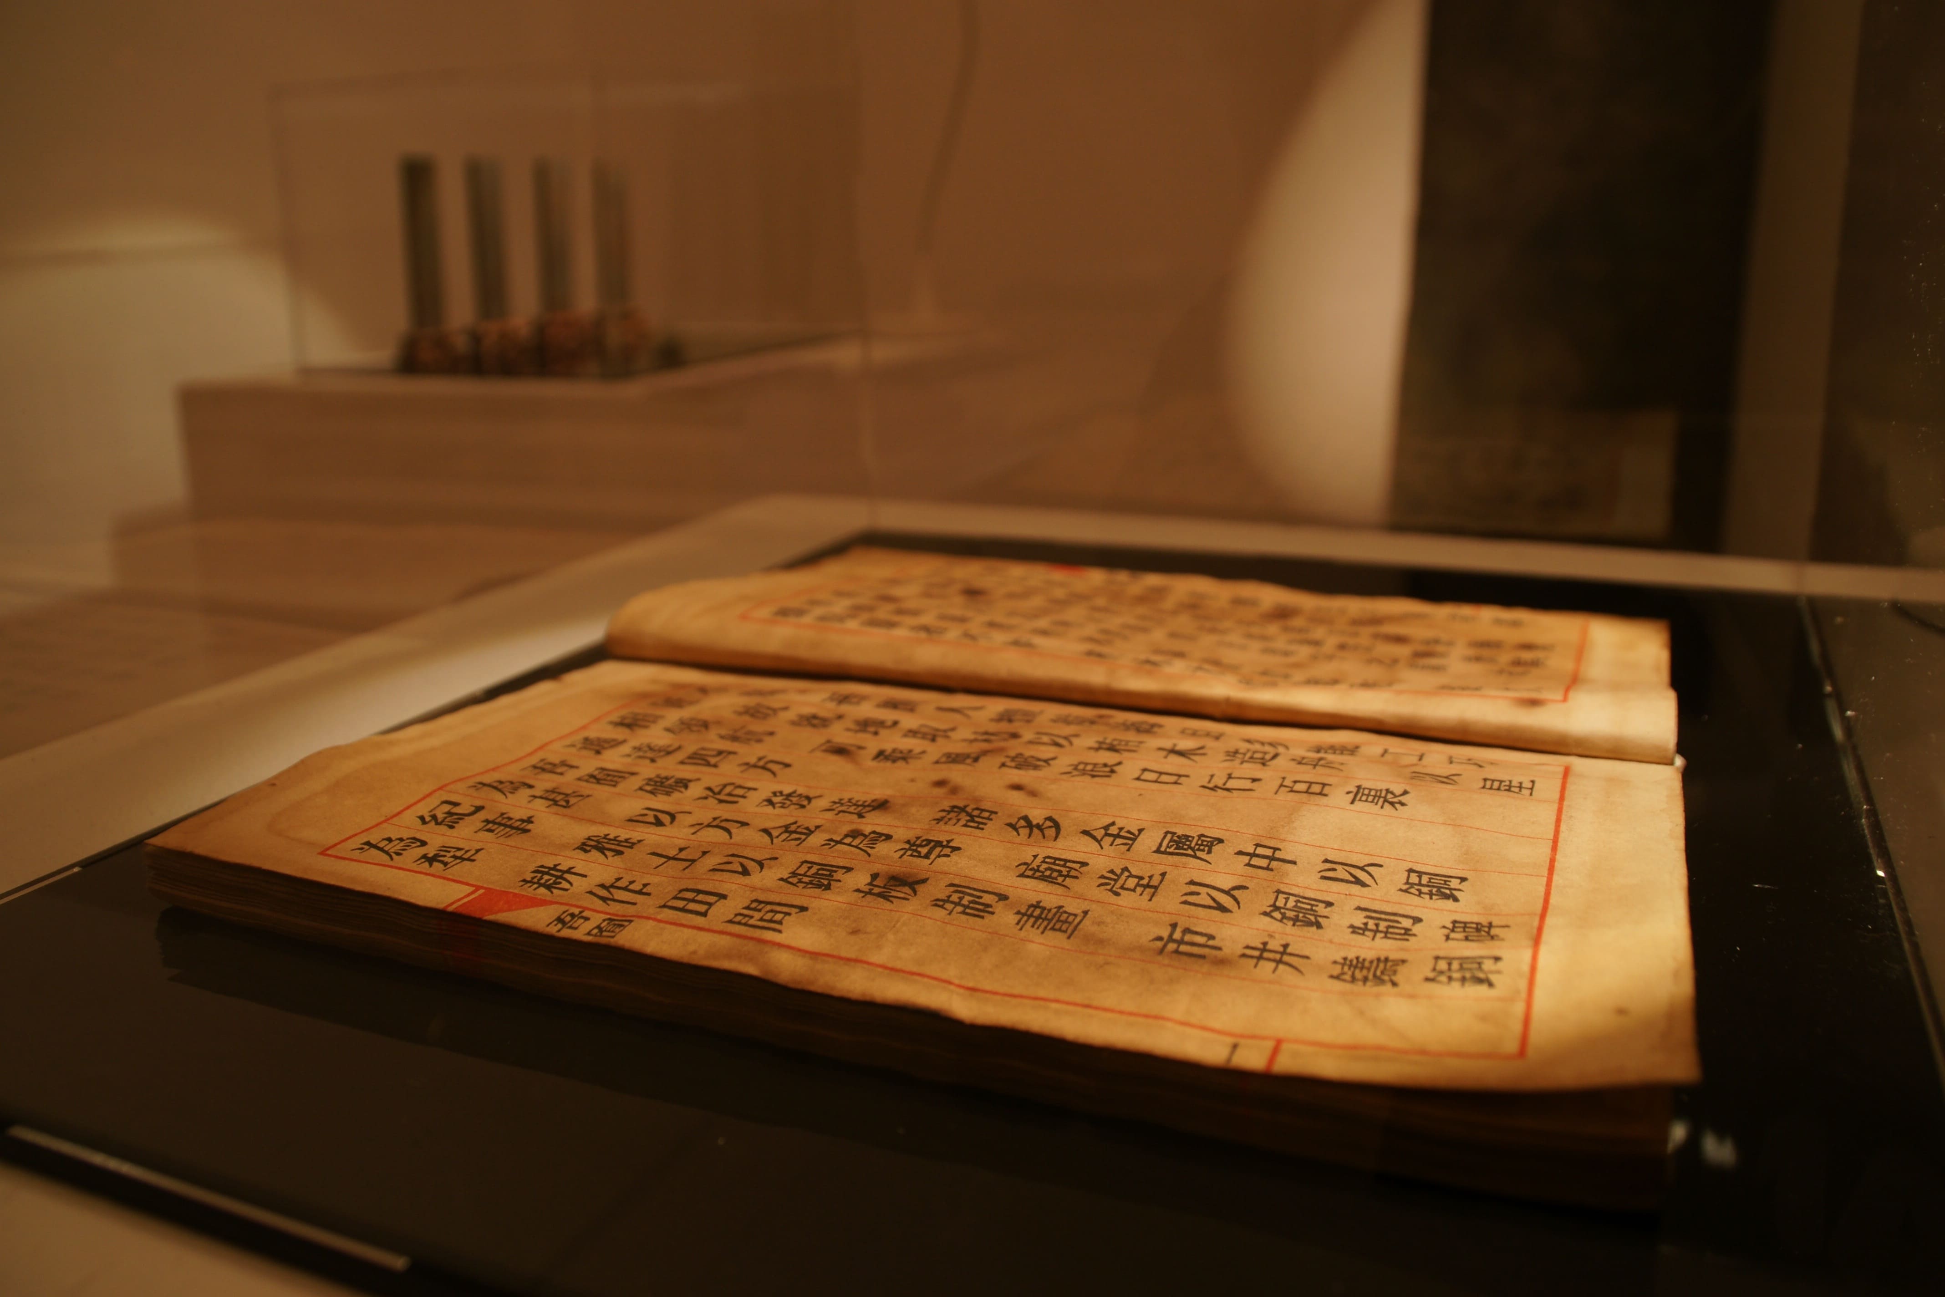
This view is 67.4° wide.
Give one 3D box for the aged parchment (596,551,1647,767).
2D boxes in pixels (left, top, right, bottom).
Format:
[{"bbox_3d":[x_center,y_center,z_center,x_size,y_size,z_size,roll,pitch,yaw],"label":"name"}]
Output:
[{"bbox_3d":[0.051,-0.005,0.436,0.289,0.024,0.154,6,18,23],"label":"aged parchment"}]

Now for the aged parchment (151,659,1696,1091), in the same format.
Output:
[{"bbox_3d":[-0.007,0.036,0.316,0.287,0.021,0.154,5,18,22],"label":"aged parchment"}]

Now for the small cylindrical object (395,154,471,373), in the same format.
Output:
[{"bbox_3d":[-0.543,-0.381,1.449,0.056,0.205,0.056,6,18,24],"label":"small cylindrical object"}]

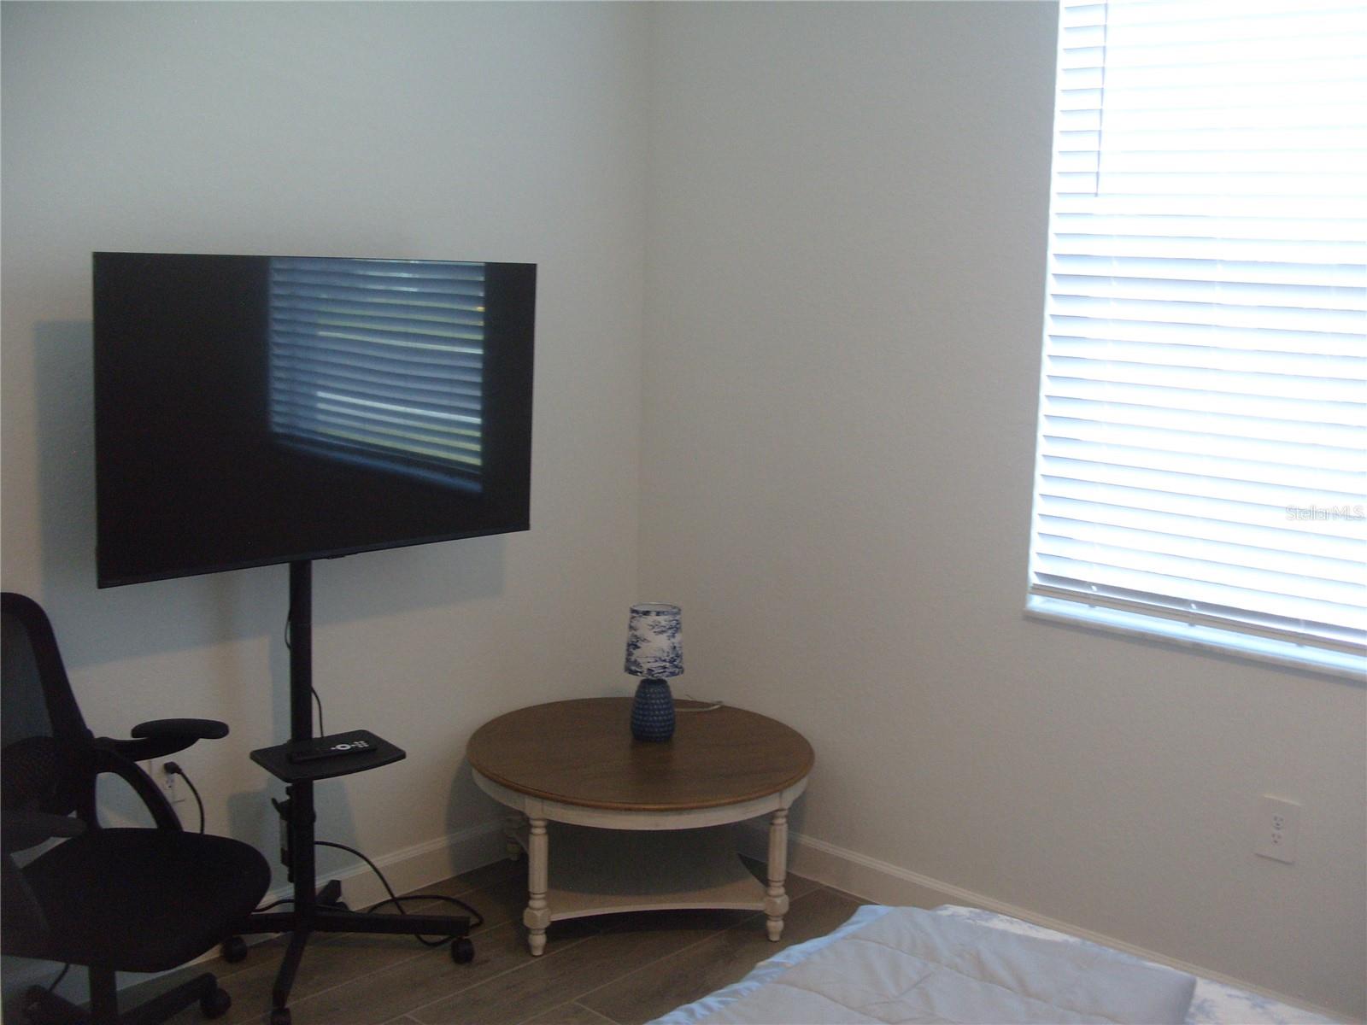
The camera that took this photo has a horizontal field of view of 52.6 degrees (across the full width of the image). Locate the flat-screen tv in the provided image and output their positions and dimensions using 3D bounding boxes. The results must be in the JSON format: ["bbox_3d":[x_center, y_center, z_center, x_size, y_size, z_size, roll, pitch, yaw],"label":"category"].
[{"bbox_3d":[-0.777,-0.231,3.083,0.070,0.649,1.110,10,12,42],"label":"flat-screen tv"}]

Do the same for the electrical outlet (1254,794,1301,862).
[{"bbox_3d":[1.286,0.689,2.993,0.083,0.131,0.010,10,12,41],"label":"electrical outlet"}]

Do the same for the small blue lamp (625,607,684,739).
[{"bbox_3d":[-0.076,0.433,3.734,0.148,0.358,0.148,2,9,-1],"label":"small blue lamp"}]

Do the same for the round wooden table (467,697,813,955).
[{"bbox_3d":[-0.118,0.833,3.705,0.917,0.425,0.917,2,9,0],"label":"round wooden table"}]

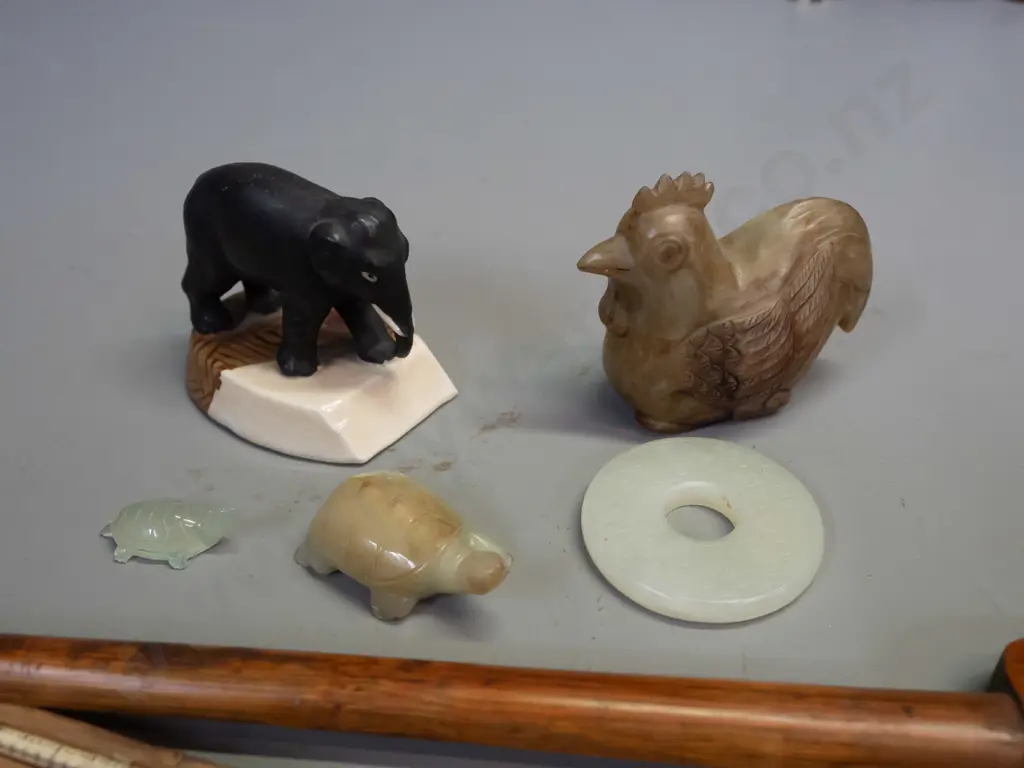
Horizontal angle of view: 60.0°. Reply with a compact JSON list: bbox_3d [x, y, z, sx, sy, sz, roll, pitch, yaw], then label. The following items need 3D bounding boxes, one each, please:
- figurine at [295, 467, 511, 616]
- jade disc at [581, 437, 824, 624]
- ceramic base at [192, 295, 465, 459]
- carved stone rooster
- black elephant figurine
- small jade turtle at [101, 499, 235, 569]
[{"bbox_3d":[-0.032,0.039,0.244,0.067,0.030,0.039,17,44,24],"label":"figurine"},{"bbox_3d":[0.064,0.046,0.300,0.080,0.010,0.080,-2,38,2],"label":"jade disc"},{"bbox_3d":[-0.086,-0.011,0.374,0.114,0.021,0.084,24,46,30],"label":"ceramic base"},{"bbox_3d":[0.067,-0.029,0.277,0.095,0.083,0.045,-9,39,-7],"label":"carved stone rooster"},{"bbox_3d":[-0.092,-0.045,0.343,0.098,0.074,0.044,24,46,30],"label":"black elephant figurine"},{"bbox_3d":[-0.118,0.049,0.304,0.048,0.017,0.025,0,38,4],"label":"small jade turtle"}]

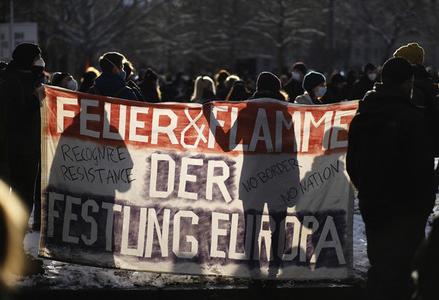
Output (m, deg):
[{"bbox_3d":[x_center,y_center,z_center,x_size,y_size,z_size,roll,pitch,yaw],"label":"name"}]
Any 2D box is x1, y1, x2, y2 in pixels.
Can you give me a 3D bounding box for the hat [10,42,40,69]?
[{"bbox_3d":[-1.529,-0.757,8.350,0.235,0.200,0.205,-2,5,-21],"label":"hat"}]

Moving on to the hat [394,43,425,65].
[{"bbox_3d":[1.554,-0.777,8.600,0.255,0.210,0.220,2,5,30],"label":"hat"}]

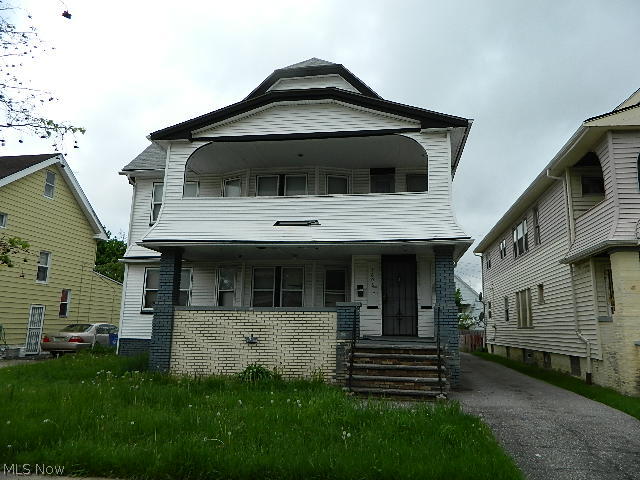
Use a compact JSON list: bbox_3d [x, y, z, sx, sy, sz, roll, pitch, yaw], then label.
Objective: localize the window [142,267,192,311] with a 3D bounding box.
[{"bbox_3d":[-4.866,1.500,14.639,1.600,1.380,0.130,0,-11,9],"label":"window"}]

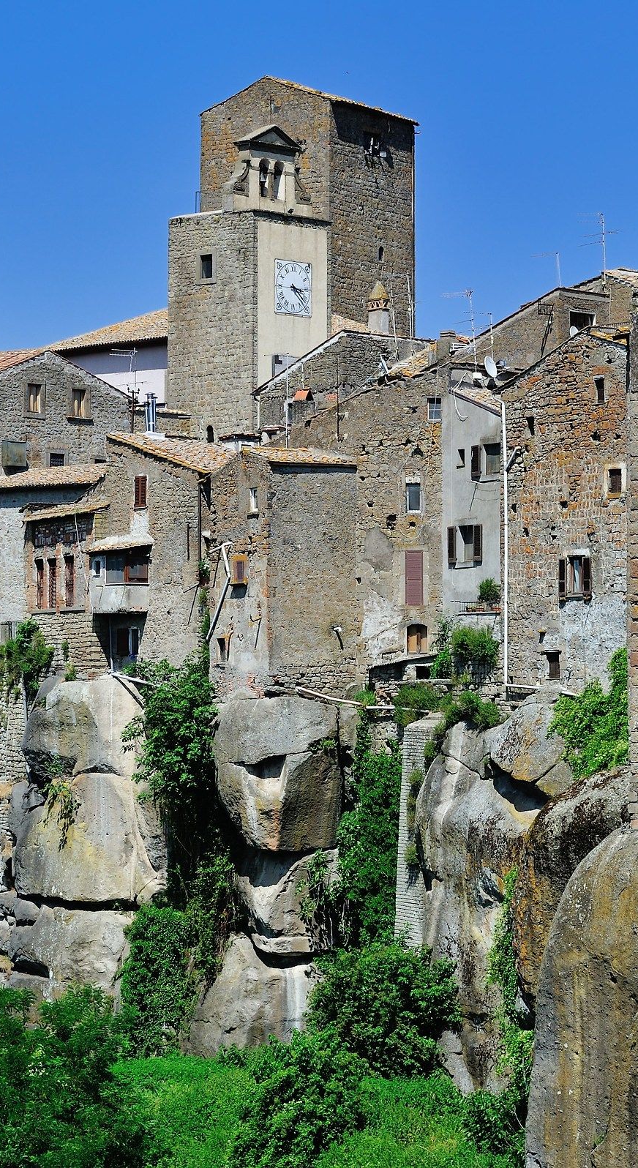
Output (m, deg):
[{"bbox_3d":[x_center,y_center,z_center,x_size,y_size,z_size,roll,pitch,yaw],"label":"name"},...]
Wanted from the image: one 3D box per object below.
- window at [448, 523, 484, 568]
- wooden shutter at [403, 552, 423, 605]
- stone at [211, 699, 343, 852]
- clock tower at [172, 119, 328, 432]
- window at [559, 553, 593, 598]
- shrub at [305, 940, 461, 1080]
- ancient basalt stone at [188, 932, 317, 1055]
[{"bbox_3d":[4.217,-1.103,98.000,1.350,1.200,0.200,-2,-2,45],"label":"window"},{"bbox_3d":[2.914,-0.169,105.000,0.750,1.720,0.200,-1,-2,36],"label":"wooden shutter"},{"bbox_3d":[-1.151,5.422,97.000,3.600,4.300,3.300,0,-2,0],"label":"stone"},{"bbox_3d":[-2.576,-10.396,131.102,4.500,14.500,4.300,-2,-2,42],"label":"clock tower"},{"bbox_3d":[7.164,-0.229,95.000,1.100,1.200,0.200,-1,-2,34],"label":"window"},{"bbox_3d":[1.796,11.717,94.000,4.100,3.700,3.600,0,-2,0],"label":"shrub"},{"bbox_3d":[-1.960,11.680,96.500,3.500,3.500,3.000,0,-2,0],"label":"ancient basalt stone"}]

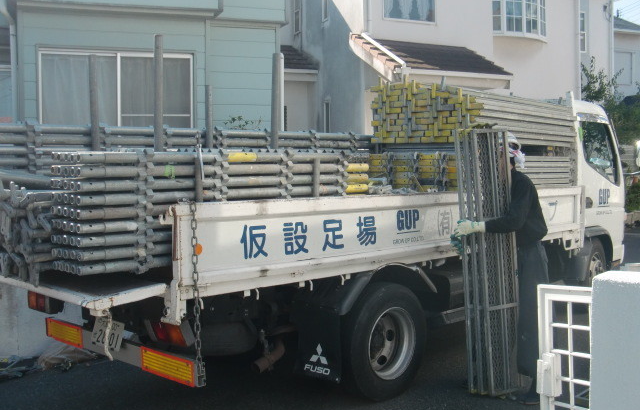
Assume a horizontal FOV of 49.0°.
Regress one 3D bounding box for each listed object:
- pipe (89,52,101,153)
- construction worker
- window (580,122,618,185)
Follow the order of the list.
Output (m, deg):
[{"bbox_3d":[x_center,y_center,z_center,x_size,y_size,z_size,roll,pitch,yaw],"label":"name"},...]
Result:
[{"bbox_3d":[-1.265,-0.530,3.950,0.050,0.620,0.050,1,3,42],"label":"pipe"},{"bbox_3d":[1.155,0.400,4.500,0.620,1.720,0.540,0,2,5],"label":"construction worker"},{"bbox_3d":[2.890,-0.520,7.250,0.060,0.640,0.970,3,4,42],"label":"window"}]

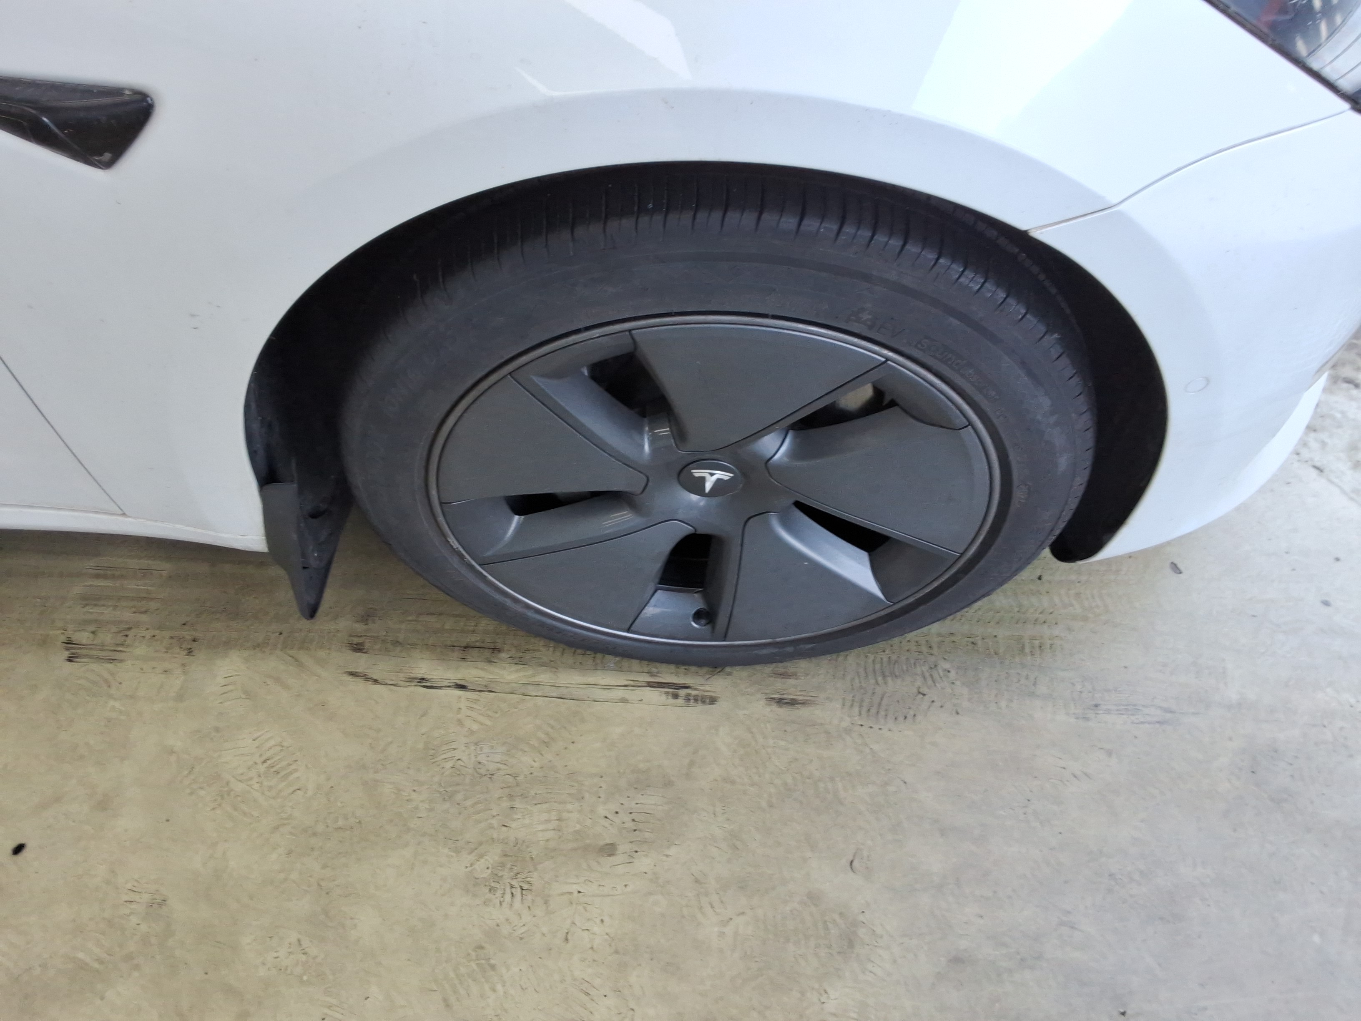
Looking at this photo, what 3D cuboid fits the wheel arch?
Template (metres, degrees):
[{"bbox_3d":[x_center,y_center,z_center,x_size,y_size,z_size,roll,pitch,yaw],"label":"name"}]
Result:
[{"bbox_3d":[0.010,-0.163,0.982,0.850,0.580,0.290,1,55,1],"label":"wheel arch"}]

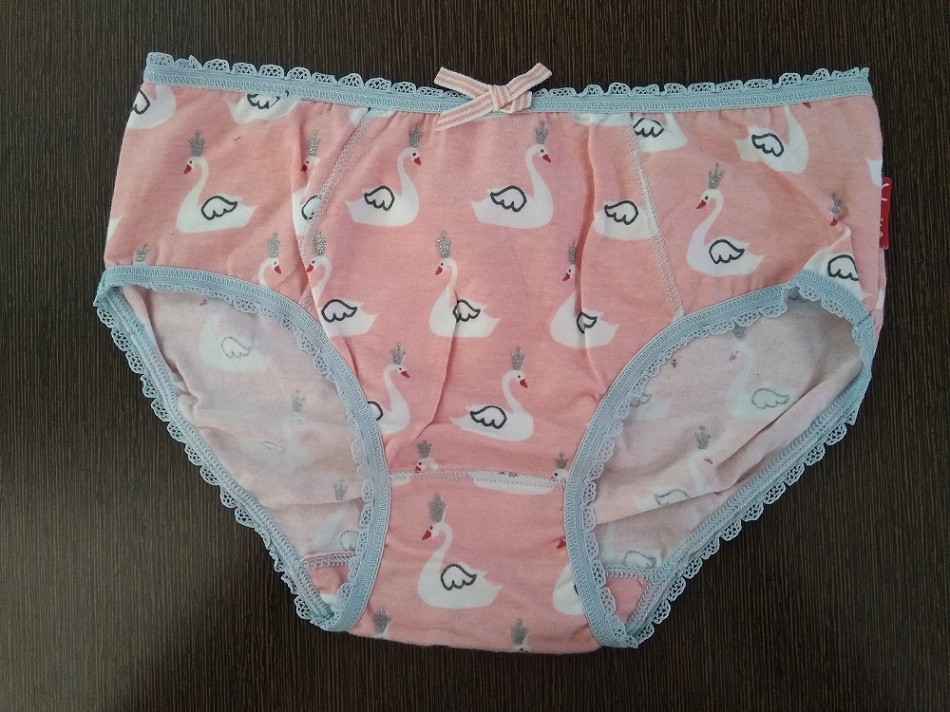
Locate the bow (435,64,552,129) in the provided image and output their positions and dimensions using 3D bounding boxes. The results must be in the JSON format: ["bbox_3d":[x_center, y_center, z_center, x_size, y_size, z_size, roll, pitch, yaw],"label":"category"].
[{"bbox_3d":[0.008,-0.105,0.302,0.048,0.009,0.027,0,88,0],"label":"bow"}]

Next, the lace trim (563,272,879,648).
[{"bbox_3d":[0.090,0.032,0.301,0.087,0.010,0.174,44,89,1],"label":"lace trim"}]

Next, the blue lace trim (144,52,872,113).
[{"bbox_3d":[0.014,-0.111,0.305,0.300,0.010,0.022,1,88,0],"label":"blue lace trim"}]

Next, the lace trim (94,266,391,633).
[{"bbox_3d":[-0.082,0.024,0.301,0.074,0.010,0.177,-36,89,-1],"label":"lace trim"}]

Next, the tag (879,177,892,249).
[{"bbox_3d":[0.169,-0.059,0.306,0.009,0.003,0.029,-2,88,0],"label":"tag"}]

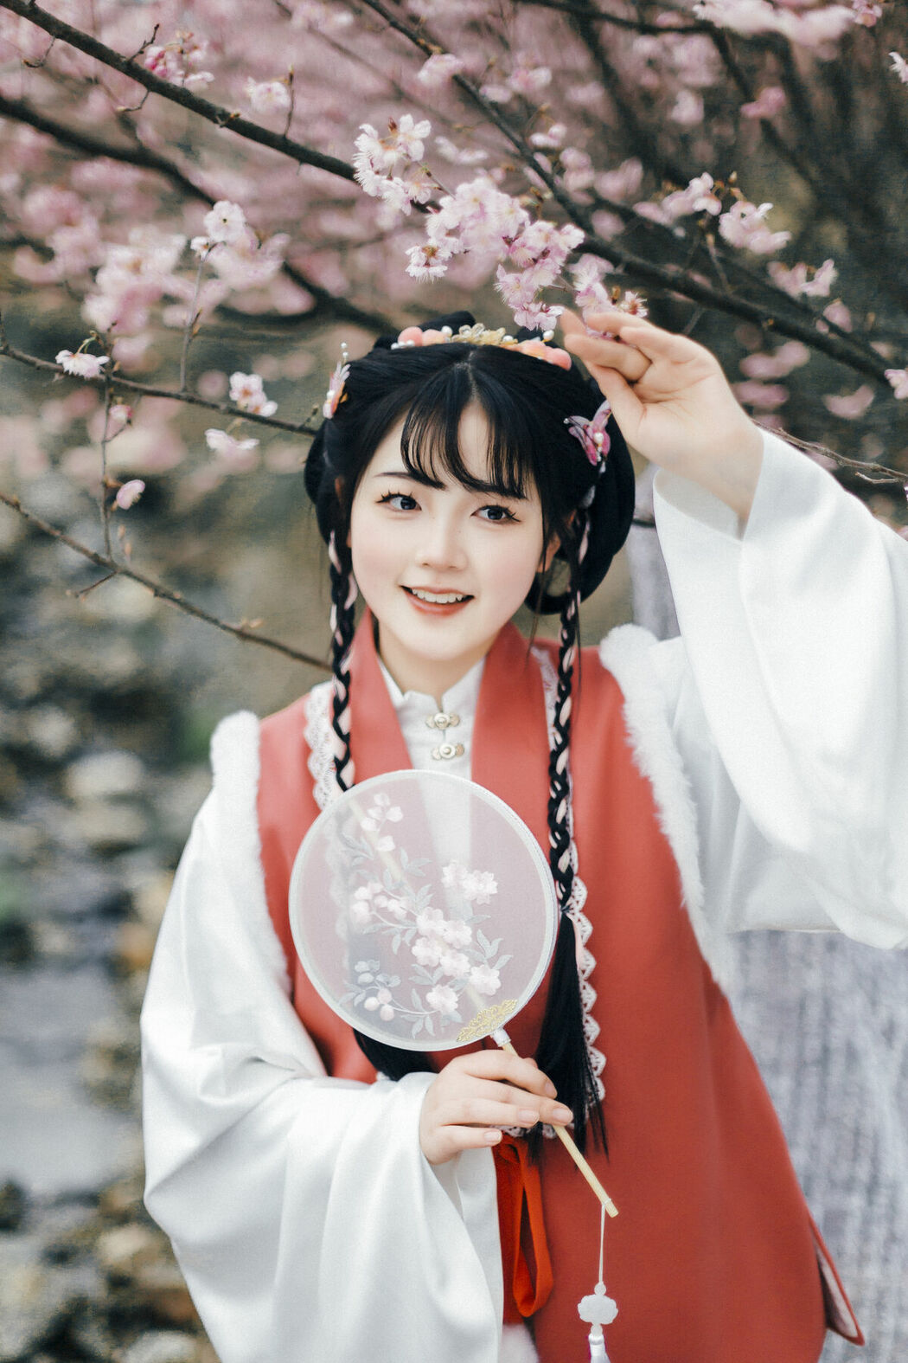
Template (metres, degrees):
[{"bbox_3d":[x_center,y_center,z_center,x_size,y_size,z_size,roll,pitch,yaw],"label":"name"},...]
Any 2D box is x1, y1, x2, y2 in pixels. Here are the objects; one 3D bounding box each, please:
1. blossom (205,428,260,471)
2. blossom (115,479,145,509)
[{"bbox_3d":[-0.171,-0.179,1.460,0.042,0.031,0.034,0,7,0],"label":"blossom"},{"bbox_3d":[-0.248,-0.144,1.450,0.022,0.023,0.023,5,9,37],"label":"blossom"}]

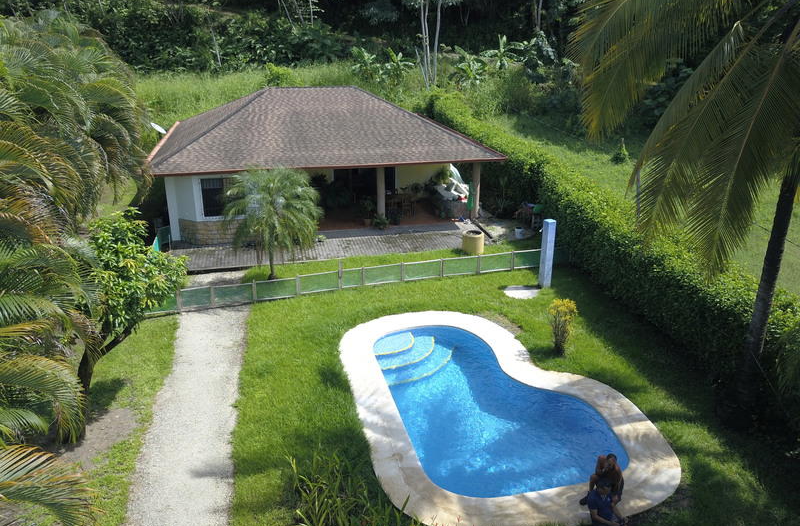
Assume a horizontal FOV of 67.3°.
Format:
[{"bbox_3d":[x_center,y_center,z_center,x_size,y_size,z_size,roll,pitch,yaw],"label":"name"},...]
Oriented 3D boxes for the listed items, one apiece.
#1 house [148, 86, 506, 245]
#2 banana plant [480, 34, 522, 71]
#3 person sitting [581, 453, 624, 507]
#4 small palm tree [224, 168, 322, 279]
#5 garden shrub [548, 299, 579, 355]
[{"bbox_3d":[-3.399,-4.915,24.568,11.860,4.378,11.339,-5,22,-12],"label":"house"},{"bbox_3d":[8.650,-18.100,52.000,3.400,3.500,3.200,0,18,0],"label":"banana plant"},{"bbox_3d":[2.943,3.085,8.716,0.600,0.800,0.650,2,21,5],"label":"person sitting"},{"bbox_3d":[-3.493,-1.064,16.404,2.650,3.100,2.650,0,21,0],"label":"small palm tree"},{"bbox_3d":[3.487,1.353,12.827,0.630,1.220,0.630,0,21,0],"label":"garden shrub"}]

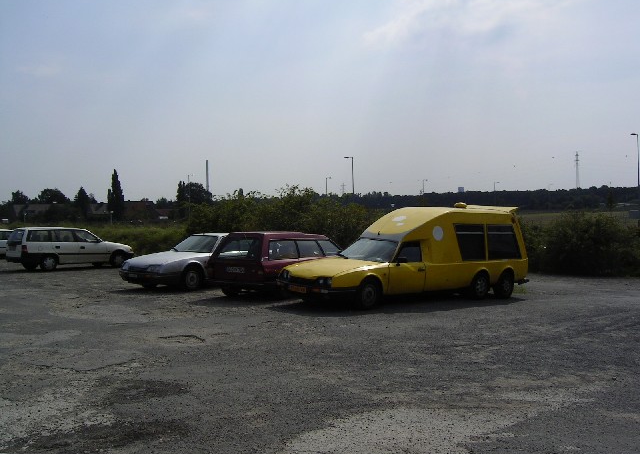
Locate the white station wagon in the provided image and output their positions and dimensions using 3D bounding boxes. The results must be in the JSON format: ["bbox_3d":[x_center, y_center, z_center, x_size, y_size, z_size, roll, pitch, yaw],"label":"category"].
[{"bbox_3d":[-8.600,0.745,23.400,4.270,1.460,1.690,0,0,-44],"label":"white station wagon"}]

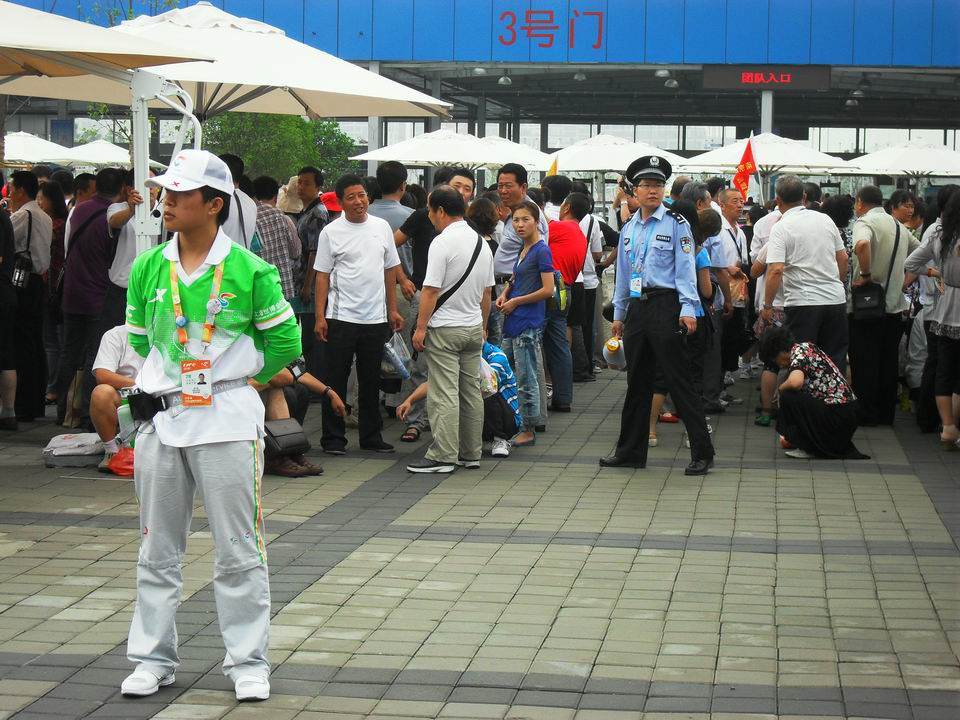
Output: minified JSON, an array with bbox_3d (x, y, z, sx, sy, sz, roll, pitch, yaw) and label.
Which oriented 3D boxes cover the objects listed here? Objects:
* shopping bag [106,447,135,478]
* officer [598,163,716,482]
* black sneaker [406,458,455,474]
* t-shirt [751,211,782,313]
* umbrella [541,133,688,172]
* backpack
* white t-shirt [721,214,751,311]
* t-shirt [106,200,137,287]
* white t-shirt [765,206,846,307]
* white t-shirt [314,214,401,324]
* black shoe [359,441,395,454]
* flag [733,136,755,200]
[{"bbox_3d":[-1.944,0.543,11.882,0.270,0.190,0.200,1,4,0],"label":"shopping bag"},{"bbox_3d":[1.032,-0.260,12.420,0.620,1.810,0.400,4,5,33],"label":"officer"},{"bbox_3d":[-0.281,0.597,12.216,0.285,0.110,0.105,0,4,-5],"label":"black sneaker"},{"bbox_3d":[2.111,-0.701,14.900,0.480,0.700,0.290,1,4,3],"label":"t-shirt"},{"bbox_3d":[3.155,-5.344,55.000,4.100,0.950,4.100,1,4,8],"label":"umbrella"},{"bbox_3d":[0.527,-0.465,14.700,0.160,0.330,0.260,-1,5,-21],"label":"backpack"},{"bbox_3d":[1.998,-0.770,16.700,0.280,0.700,0.430,5,6,44],"label":"white t-shirt"},{"bbox_3d":[-2.236,-0.758,13.900,0.440,0.600,0.300,-2,5,-30],"label":"t-shirt"},{"bbox_3d":[2.134,-0.679,14.000,0.520,0.640,0.300,0,5,-13],"label":"white t-shirt"},{"bbox_3d":[-0.757,-0.559,13.200,0.500,0.670,0.290,0,5,-10],"label":"white t-shirt"},{"bbox_3d":[-0.632,0.526,13.049,0.270,0.095,0.100,4,5,38],"label":"black shoe"},{"bbox_3d":[2.292,-1.659,18.500,0.230,0.550,0.120,1,4,6],"label":"flag"}]

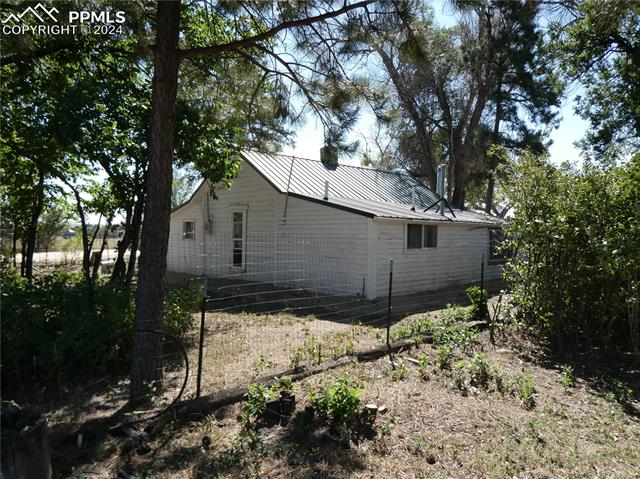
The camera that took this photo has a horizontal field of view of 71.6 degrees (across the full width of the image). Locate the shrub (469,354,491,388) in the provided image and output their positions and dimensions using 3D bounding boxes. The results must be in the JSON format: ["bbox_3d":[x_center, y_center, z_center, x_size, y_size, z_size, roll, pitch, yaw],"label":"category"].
[{"bbox_3d":[1.695,1.364,4.705,0.224,0.331,0.212,1,1,20],"label":"shrub"}]

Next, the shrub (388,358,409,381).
[{"bbox_3d":[0.858,1.409,4.840,0.209,0.222,0.199,1,1,10],"label":"shrub"}]

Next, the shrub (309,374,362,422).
[{"bbox_3d":[0.145,1.349,3.844,0.424,0.358,0.403,1,1,2],"label":"shrub"}]

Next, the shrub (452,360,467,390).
[{"bbox_3d":[1.436,1.386,4.557,0.138,0.286,0.132,1,1,18],"label":"shrub"}]

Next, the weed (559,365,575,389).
[{"bbox_3d":[2.570,1.420,4.618,0.160,0.237,0.152,1,1,29],"label":"weed"}]

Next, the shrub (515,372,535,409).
[{"bbox_3d":[1.920,1.393,4.157,0.180,0.293,0.171,1,1,25],"label":"shrub"}]

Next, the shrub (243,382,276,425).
[{"bbox_3d":[-0.518,1.365,3.743,0.257,0.317,0.244,0,1,-8],"label":"shrub"}]

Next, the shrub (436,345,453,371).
[{"bbox_3d":[1.461,1.375,5.196,0.180,0.290,0.171,1,1,16],"label":"shrub"}]

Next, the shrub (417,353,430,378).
[{"bbox_3d":[1.153,1.389,4.930,0.150,0.266,0.142,1,1,13],"label":"shrub"}]

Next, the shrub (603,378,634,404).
[{"bbox_3d":[2.864,1.439,4.250,0.293,0.214,0.278,1,1,34],"label":"shrub"}]

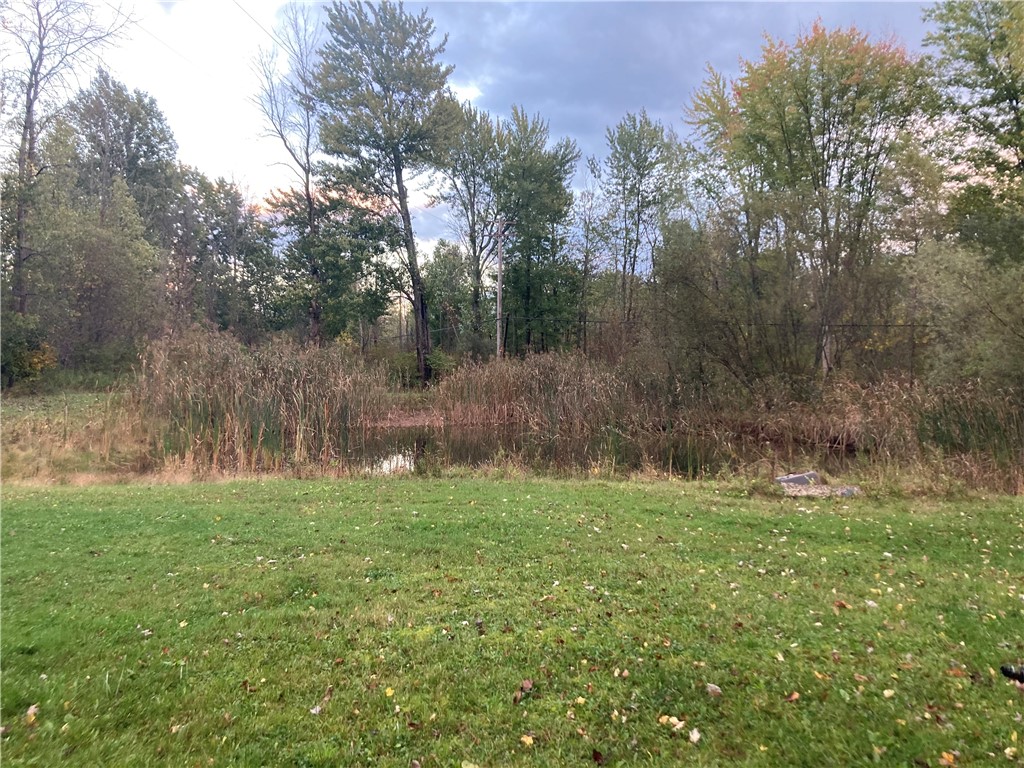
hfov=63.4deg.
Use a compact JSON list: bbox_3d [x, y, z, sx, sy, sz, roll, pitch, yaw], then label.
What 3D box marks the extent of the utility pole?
[{"bbox_3d":[-0.784,-5.158,54.125,0.360,11.200,0.360,0,1,0],"label":"utility pole"}]

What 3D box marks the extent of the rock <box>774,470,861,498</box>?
[{"bbox_3d":[3.910,1.299,10.600,1.050,0.300,0.700,0,1,9],"label":"rock"}]

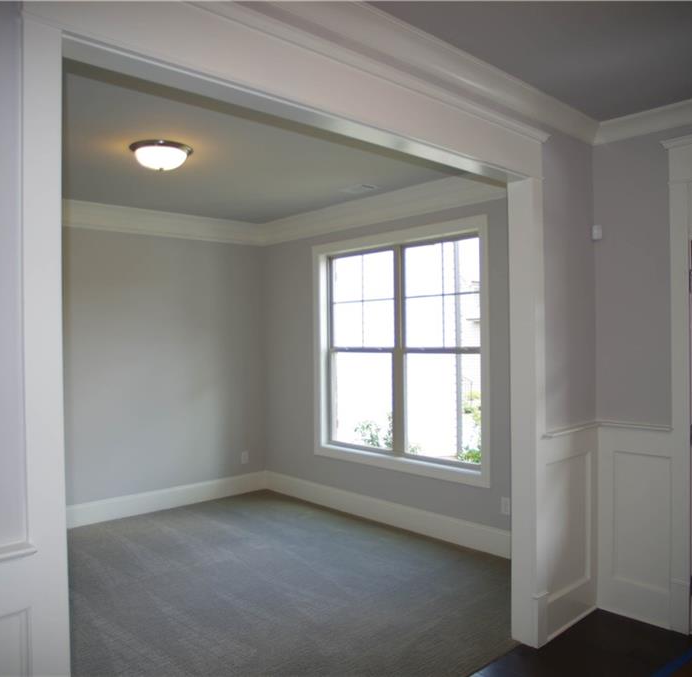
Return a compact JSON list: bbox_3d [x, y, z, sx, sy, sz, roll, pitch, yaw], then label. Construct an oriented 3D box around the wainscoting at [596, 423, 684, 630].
[{"bbox_3d":[1.590,1.007,3.255,0.045,1.061,0.449,-1,0,-42],"label":"wainscoting"}]

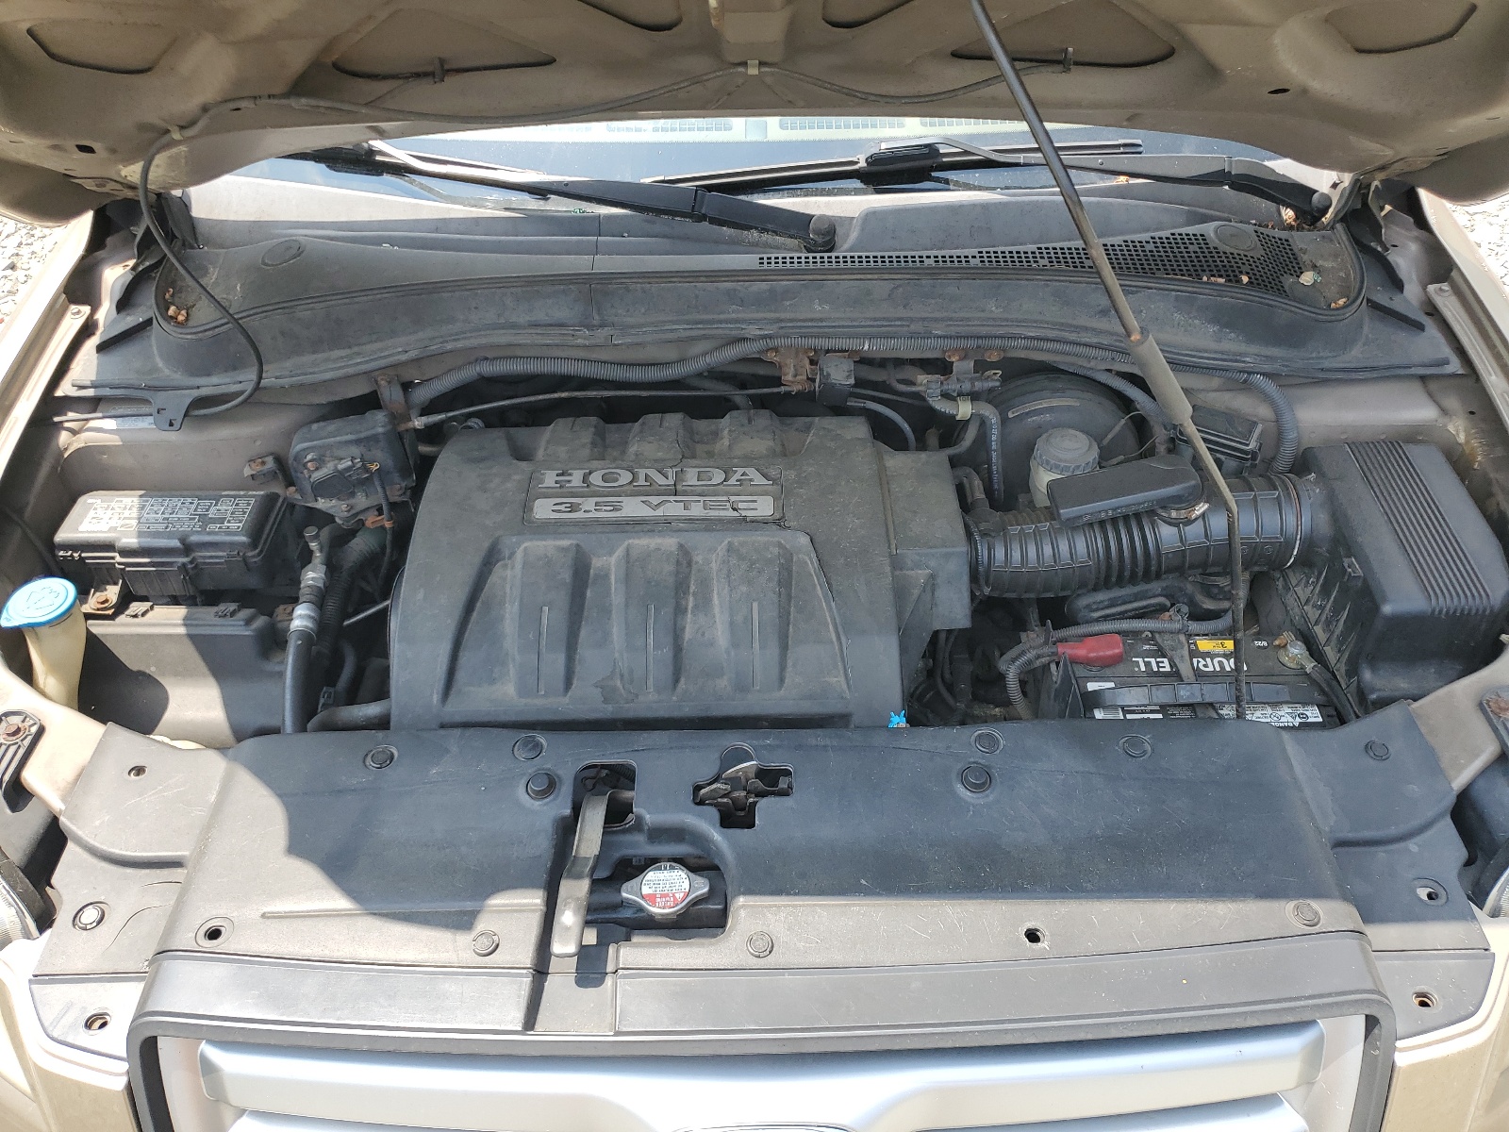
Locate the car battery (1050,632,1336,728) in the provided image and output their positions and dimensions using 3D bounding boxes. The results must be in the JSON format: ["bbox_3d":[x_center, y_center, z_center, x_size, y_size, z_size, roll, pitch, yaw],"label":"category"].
[{"bbox_3d":[0.466,0.203,1.240,0.262,0.222,0.175,-1,45,0],"label":"car battery"}]

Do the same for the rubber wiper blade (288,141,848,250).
[{"bbox_3d":[-0.291,-0.473,1.396,0.790,0.085,0.095,10,45,10],"label":"rubber wiper blade"}]

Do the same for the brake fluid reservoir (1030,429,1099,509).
[{"bbox_3d":[0.356,-0.105,1.303,0.075,0.108,0.080,-1,45,0],"label":"brake fluid reservoir"}]

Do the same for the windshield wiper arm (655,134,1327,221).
[{"bbox_3d":[0.286,-0.477,1.409,0.845,0.085,0.090,-2,45,-1],"label":"windshield wiper arm"}]

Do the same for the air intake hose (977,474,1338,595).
[{"bbox_3d":[0.413,-0.030,1.185,0.362,0.108,0.115,-4,45,-4],"label":"air intake hose"}]

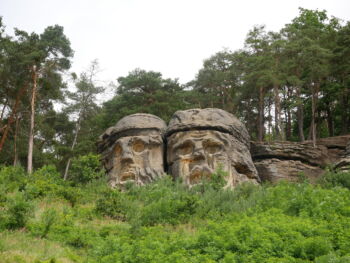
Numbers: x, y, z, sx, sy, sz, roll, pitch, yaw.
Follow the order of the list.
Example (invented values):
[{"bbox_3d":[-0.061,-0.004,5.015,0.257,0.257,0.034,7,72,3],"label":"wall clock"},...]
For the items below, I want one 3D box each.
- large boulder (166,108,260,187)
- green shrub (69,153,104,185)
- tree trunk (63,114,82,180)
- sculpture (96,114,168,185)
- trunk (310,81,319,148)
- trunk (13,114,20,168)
[{"bbox_3d":[3.751,1.800,168.000,8.600,8.300,6.300,-1,-6,13],"label":"large boulder"},{"bbox_3d":[-8.694,3.684,165.000,3.600,3.400,3.200,0,-6,0],"label":"green shrub"},{"bbox_3d":[-10.252,1.600,168.000,0.320,6.800,0.320,14,-6,1],"label":"tree trunk"},{"bbox_3d":[-4.251,2.000,168.000,6.100,7.800,5.600,-2,-6,20],"label":"sculpture"},{"bbox_3d":[14.234,-1.741,172.000,0.360,6.600,0.360,-1,-6,0],"label":"trunk"},{"bbox_3d":[-16.231,0.819,172.000,0.300,5.700,0.300,3,-6,0],"label":"trunk"}]

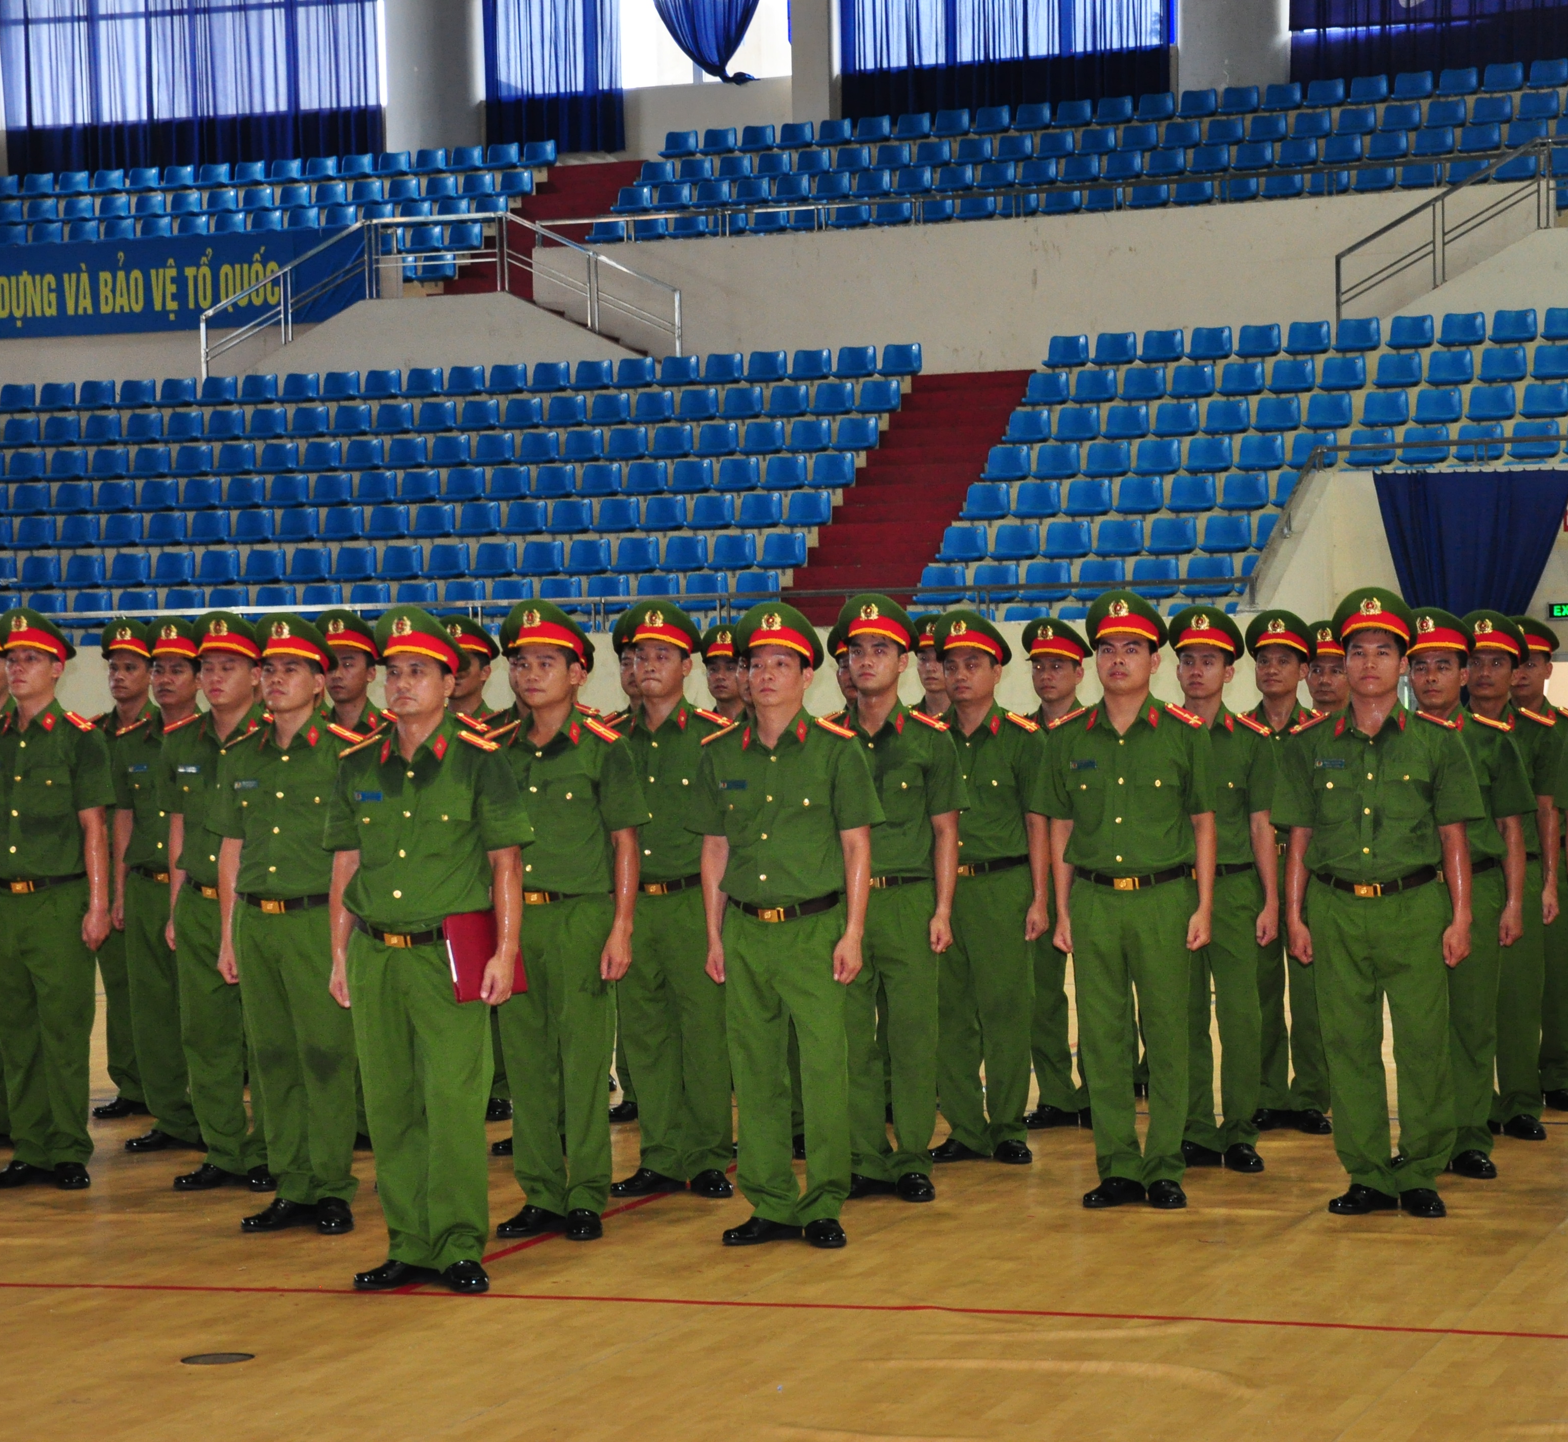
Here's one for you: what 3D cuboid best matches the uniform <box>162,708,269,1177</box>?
[{"bbox_3d":[-1.747,0.705,12.078,0.560,1.490,0.300,-1,0,20],"label":"uniform"}]

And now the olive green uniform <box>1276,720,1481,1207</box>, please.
[{"bbox_3d":[1.697,0.649,10.800,0.580,1.400,0.280,-1,1,19],"label":"olive green uniform"}]

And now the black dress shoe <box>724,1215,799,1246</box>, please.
[{"bbox_3d":[-0.050,1.372,10.434,0.280,0.102,0.103,-2,1,-42],"label":"black dress shoe"}]

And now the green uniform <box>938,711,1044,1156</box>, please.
[{"bbox_3d":[0.644,0.674,12.366,0.520,1.437,0.290,-1,0,19],"label":"green uniform"}]

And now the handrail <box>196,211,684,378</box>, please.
[{"bbox_3d":[-3.705,-4.568,40.668,5.588,1.582,0.150,-1,0,19],"label":"handrail"}]

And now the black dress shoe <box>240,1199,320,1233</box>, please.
[{"bbox_3d":[-1.479,1.431,11.132,0.102,0.102,0.285,-1,0,43],"label":"black dress shoe"}]

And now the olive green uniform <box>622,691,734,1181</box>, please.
[{"bbox_3d":[-0.327,0.675,11.699,0.520,1.464,0.290,-1,0,19],"label":"olive green uniform"}]

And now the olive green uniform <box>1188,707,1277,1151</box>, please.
[{"bbox_3d":[1.345,0.644,11.850,0.520,1.398,0.280,-1,1,19],"label":"olive green uniform"}]

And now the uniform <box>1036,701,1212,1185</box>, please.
[{"bbox_3d":[1.012,0.653,11.235,0.530,1.416,0.290,-1,0,19],"label":"uniform"}]

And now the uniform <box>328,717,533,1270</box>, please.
[{"bbox_3d":[-0.927,0.706,9.896,0.560,1.429,0.310,-1,0,19],"label":"uniform"}]

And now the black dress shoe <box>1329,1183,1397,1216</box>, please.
[{"bbox_3d":[1.674,1.366,11.021,0.102,0.100,0.285,-1,0,45],"label":"black dress shoe"}]

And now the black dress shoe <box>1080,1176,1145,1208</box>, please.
[{"bbox_3d":[0.974,1.369,11.200,0.102,0.100,0.285,-1,0,40],"label":"black dress shoe"}]

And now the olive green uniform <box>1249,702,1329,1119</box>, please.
[{"bbox_3d":[1.696,0.634,12.750,0.520,1.411,0.280,-1,1,19],"label":"olive green uniform"}]

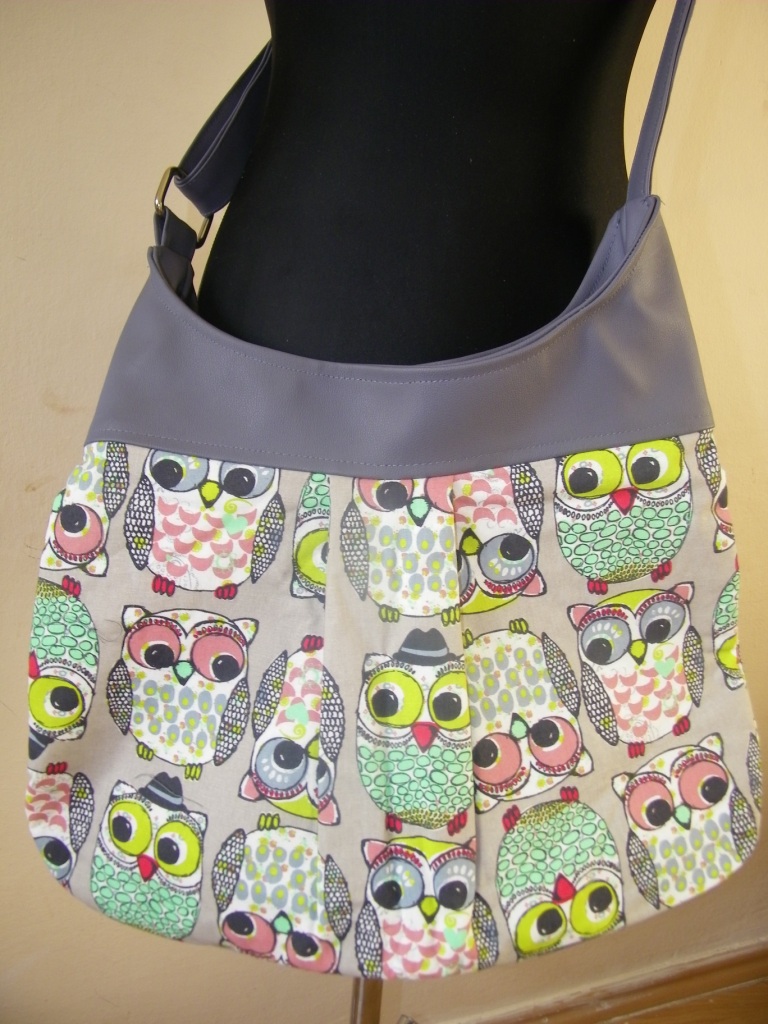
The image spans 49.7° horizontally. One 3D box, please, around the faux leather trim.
[{"bbox_3d":[0.006,-0.104,0.478,0.372,0.162,0.100,5,13,5],"label":"faux leather trim"}]

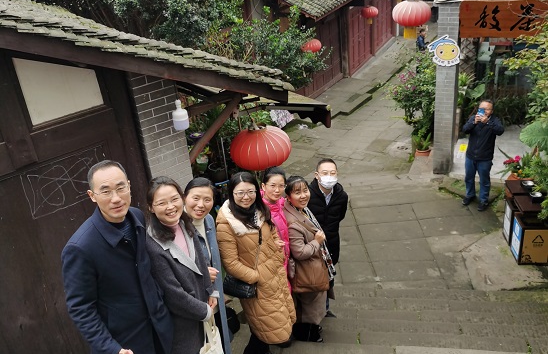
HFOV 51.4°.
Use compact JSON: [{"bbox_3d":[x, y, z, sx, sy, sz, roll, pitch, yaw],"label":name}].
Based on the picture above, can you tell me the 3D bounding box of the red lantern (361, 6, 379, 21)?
[{"bbox_3d":[2.831,-4.808,16.800,0.500,0.420,0.500,1,29,13],"label":"red lantern"}]

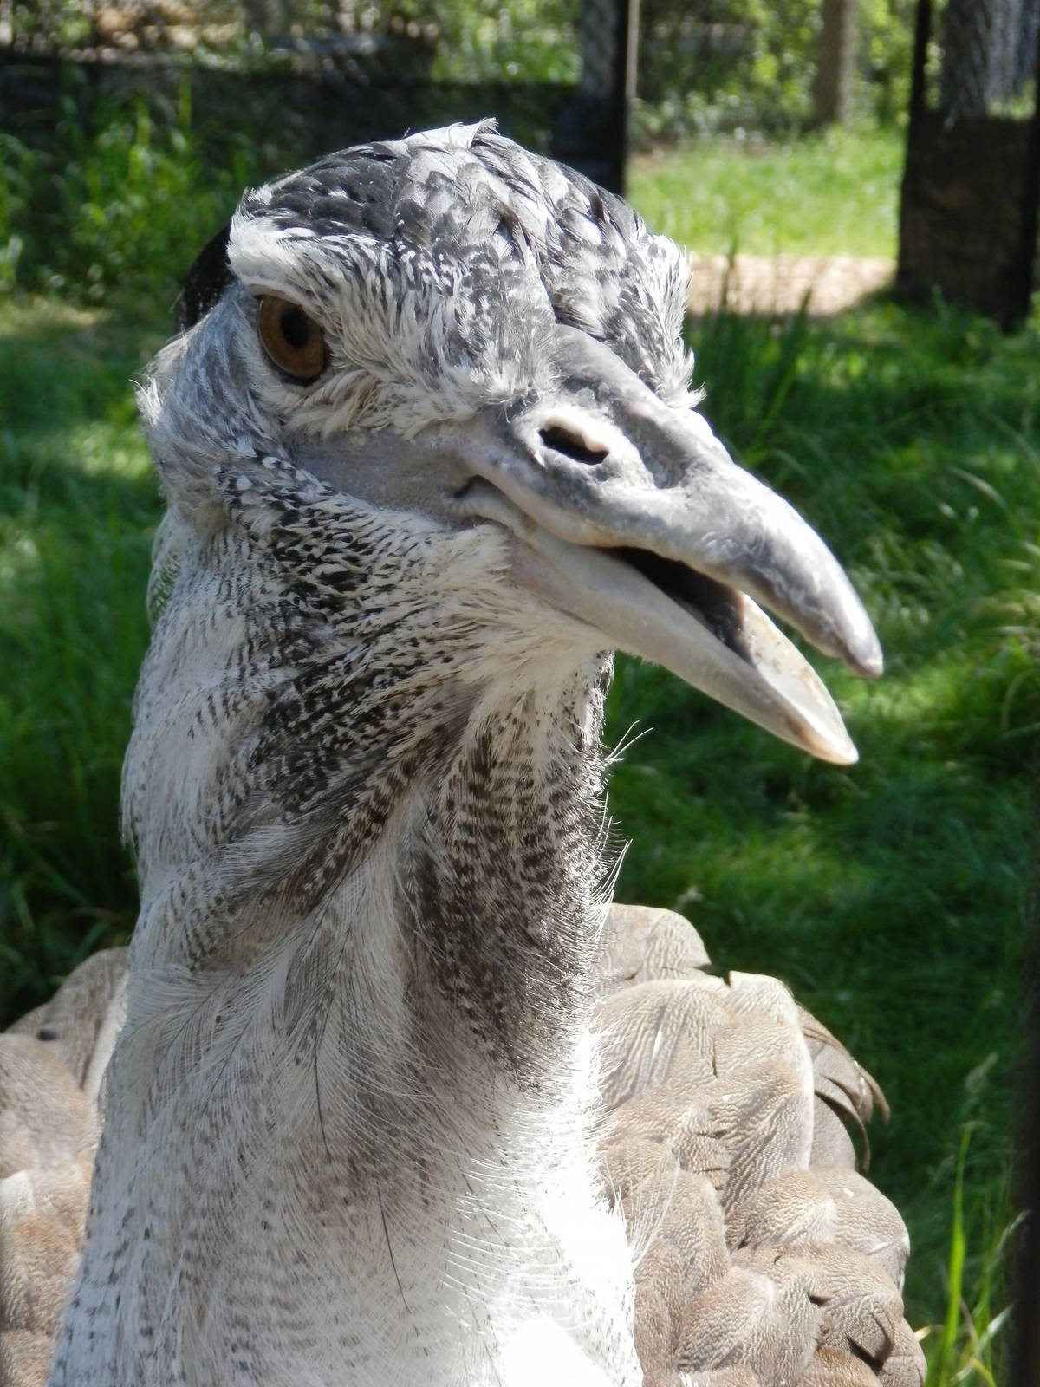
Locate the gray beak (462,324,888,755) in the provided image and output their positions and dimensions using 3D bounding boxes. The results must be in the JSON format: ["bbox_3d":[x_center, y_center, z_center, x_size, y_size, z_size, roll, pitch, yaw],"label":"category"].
[{"bbox_3d":[0.034,-0.030,0.485,0.041,0.056,0.108,0,24,-46],"label":"gray beak"}]

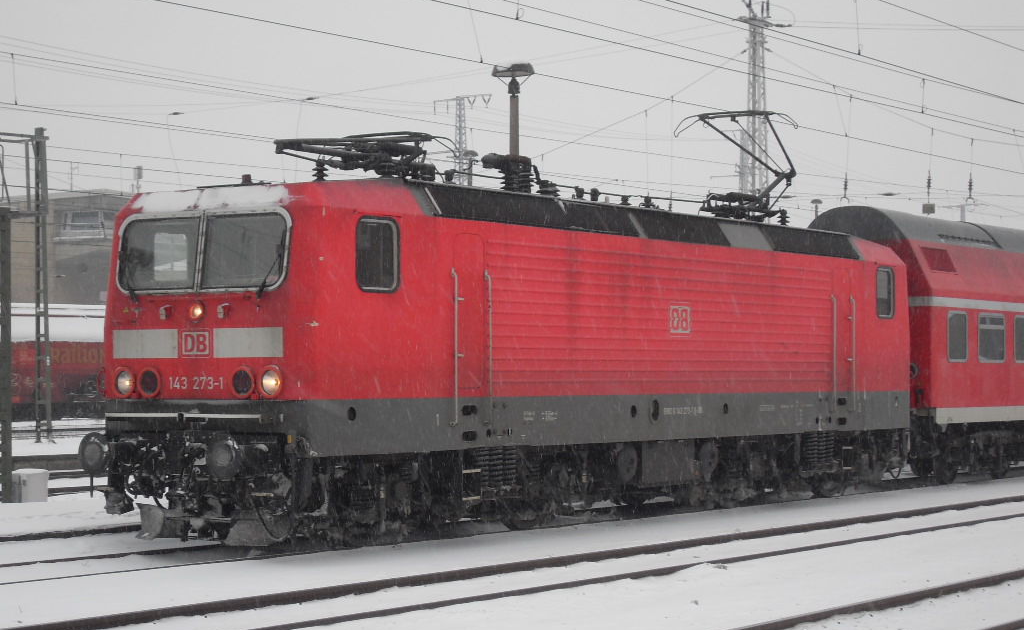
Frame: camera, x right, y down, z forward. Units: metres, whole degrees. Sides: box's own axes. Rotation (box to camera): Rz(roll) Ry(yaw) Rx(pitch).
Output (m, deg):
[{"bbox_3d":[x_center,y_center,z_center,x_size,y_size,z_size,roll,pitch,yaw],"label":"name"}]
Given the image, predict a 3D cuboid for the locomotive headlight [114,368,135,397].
[{"bbox_3d":[-4.062,0.710,24.529,0.295,0.310,0.110,-1,-2,32],"label":"locomotive headlight"}]

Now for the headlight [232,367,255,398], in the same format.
[{"bbox_3d":[-2.719,0.684,23.691,0.295,0.310,0.110,-1,-2,32],"label":"headlight"}]

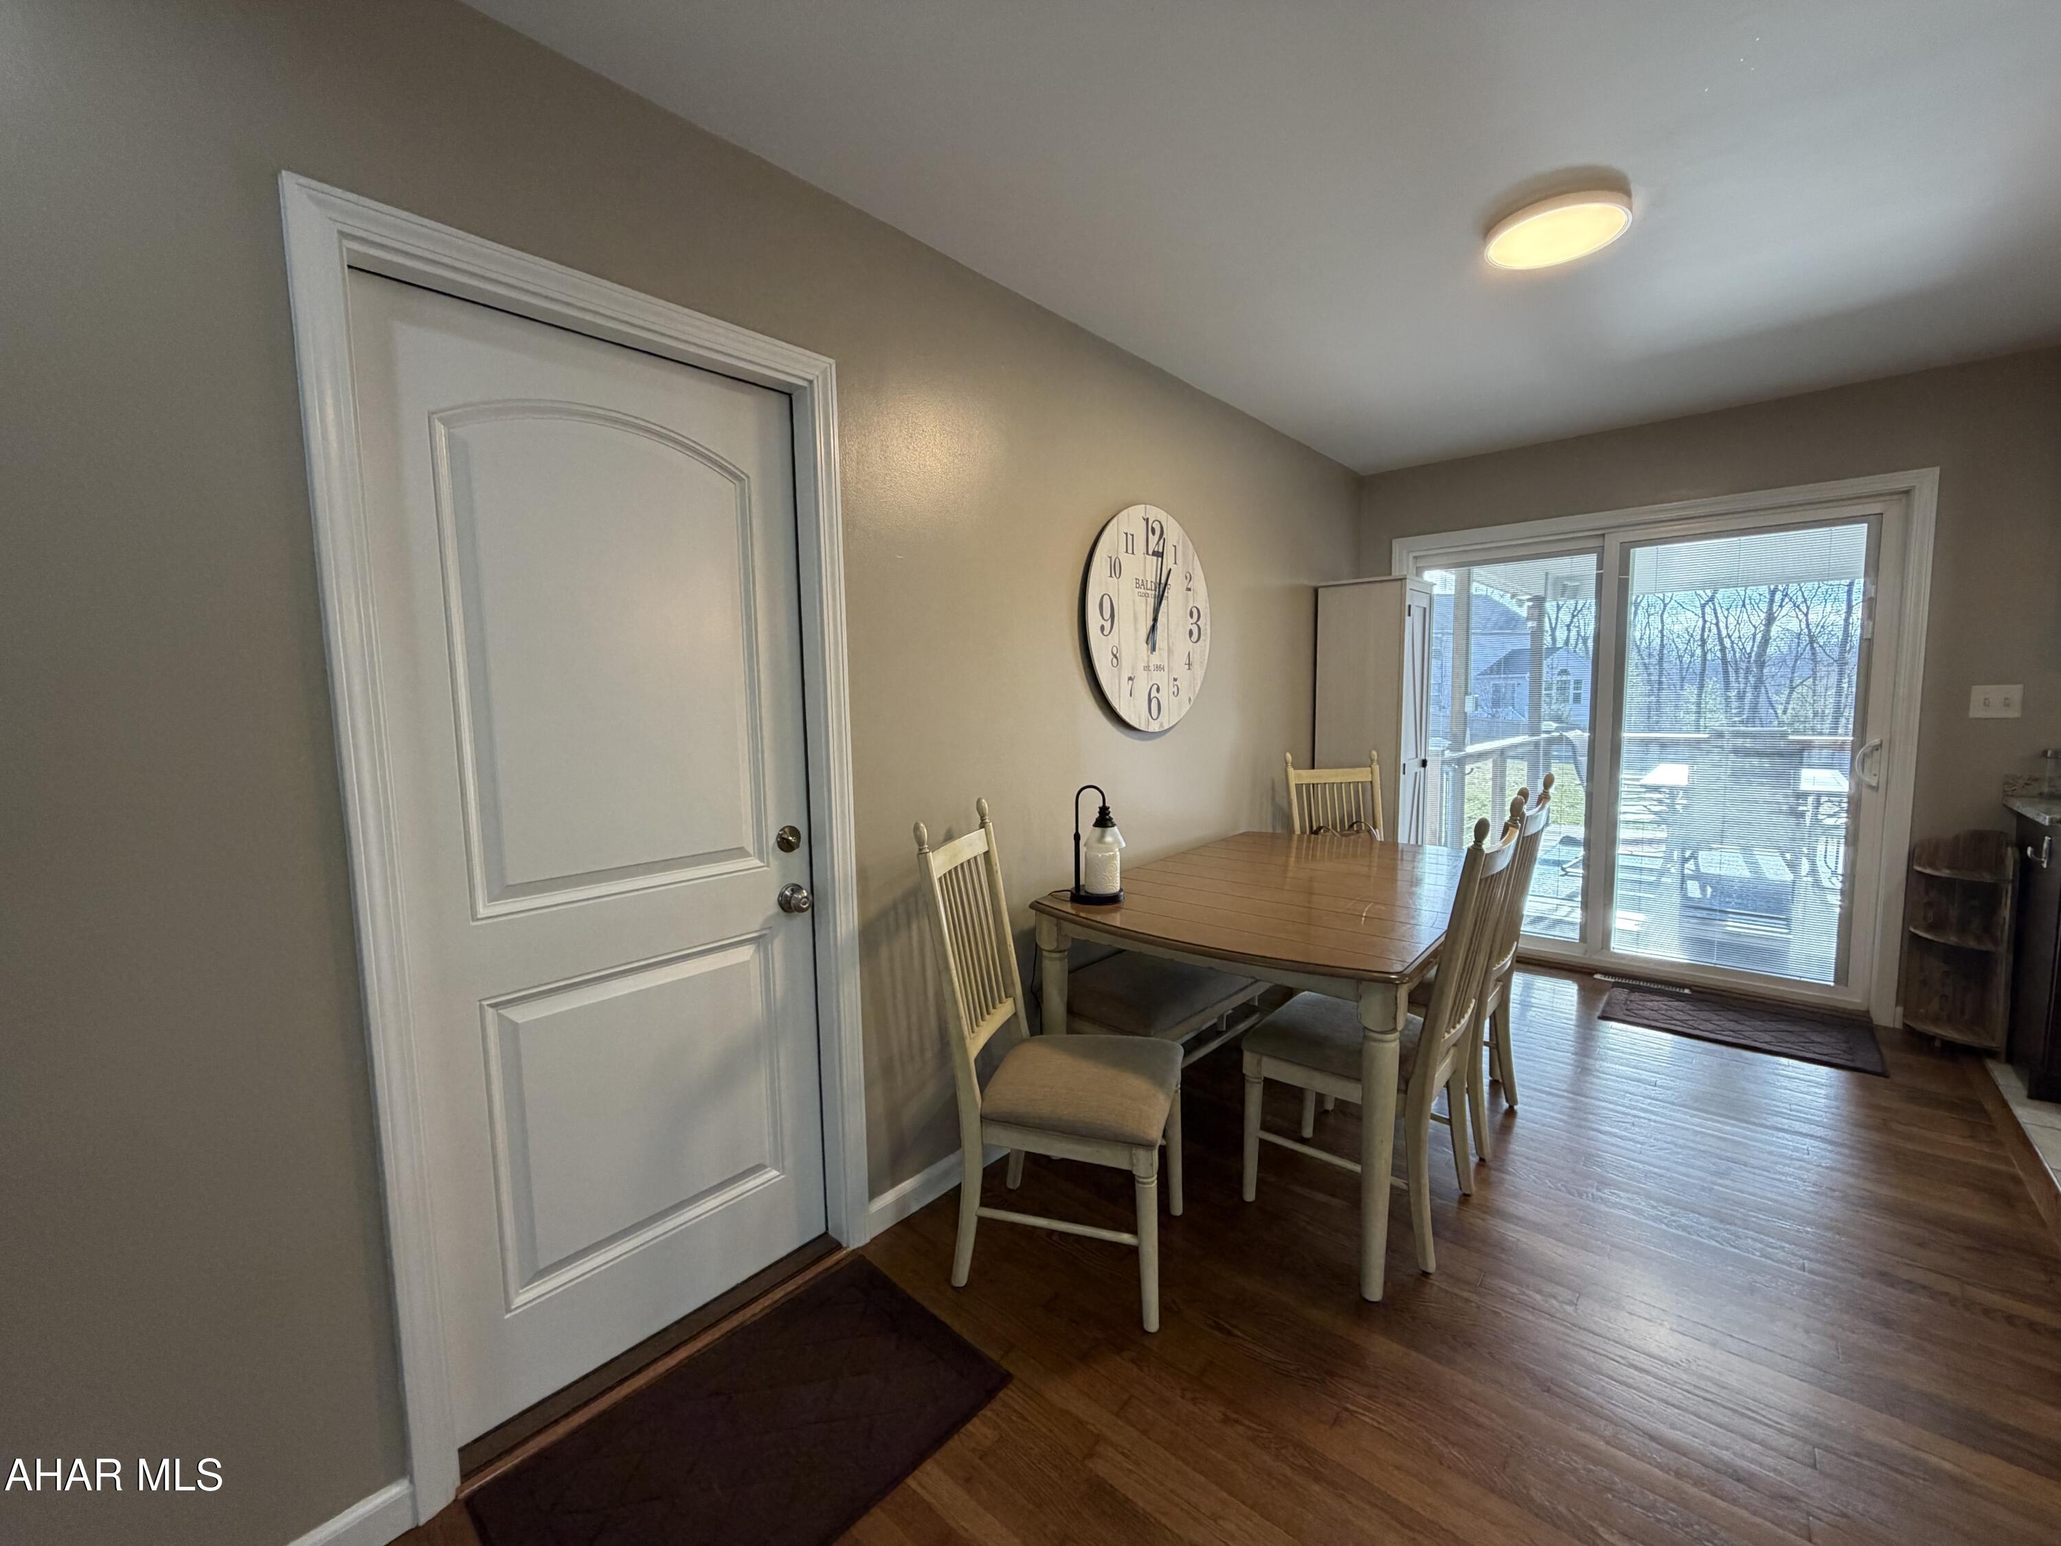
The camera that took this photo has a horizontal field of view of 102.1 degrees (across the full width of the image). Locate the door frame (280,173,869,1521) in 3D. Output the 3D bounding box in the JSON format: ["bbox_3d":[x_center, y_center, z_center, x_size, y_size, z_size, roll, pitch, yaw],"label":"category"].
[{"bbox_3d":[-0.754,0.154,1.647,0.115,2.093,0.932,3,7,41],"label":"door frame"}]

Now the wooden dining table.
[{"bbox_3d":[0.833,0.704,2.621,1.040,0.750,1.600,3,7,39],"label":"wooden dining table"}]

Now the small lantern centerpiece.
[{"bbox_3d":[0.193,0.201,2.376,0.155,0.325,0.155,-1,5,0],"label":"small lantern centerpiece"}]

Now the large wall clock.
[{"bbox_3d":[0.416,-0.519,2.863,0.037,0.768,0.768,3,7,41],"label":"large wall clock"}]

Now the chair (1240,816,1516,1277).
[{"bbox_3d":[0.888,0.589,2.138,0.565,1.065,0.460,3,7,40],"label":"chair"}]

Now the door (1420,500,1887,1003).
[{"bbox_3d":[2.633,-0.079,3.767,1.780,2.020,0.110,3,7,41],"label":"door"}]

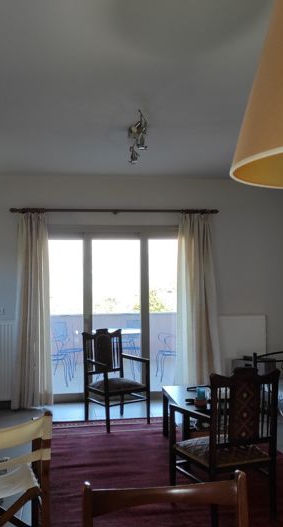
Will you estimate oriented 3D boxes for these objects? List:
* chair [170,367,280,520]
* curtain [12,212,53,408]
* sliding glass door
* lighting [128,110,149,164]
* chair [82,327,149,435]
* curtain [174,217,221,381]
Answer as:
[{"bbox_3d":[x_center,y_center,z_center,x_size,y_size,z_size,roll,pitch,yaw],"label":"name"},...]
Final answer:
[{"bbox_3d":[0.544,1.126,3.320,0.534,0.959,0.553,0,-2,-22],"label":"chair"},{"bbox_3d":[-1.256,0.538,5.846,0.498,2.277,0.152,0,-2,-8],"label":"curtain"},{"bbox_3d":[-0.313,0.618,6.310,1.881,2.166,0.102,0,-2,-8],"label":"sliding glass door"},{"bbox_3d":[-0.031,-1.011,4.135,0.152,0.213,0.864,-1,-1,-3],"label":"lighting"},{"bbox_3d":[-0.273,1.188,5.347,0.534,0.959,0.553,0,-2,-35],"label":"chair"},{"bbox_3d":[0.666,0.523,6.126,0.630,2.277,0.152,0,-2,-8],"label":"curtain"}]

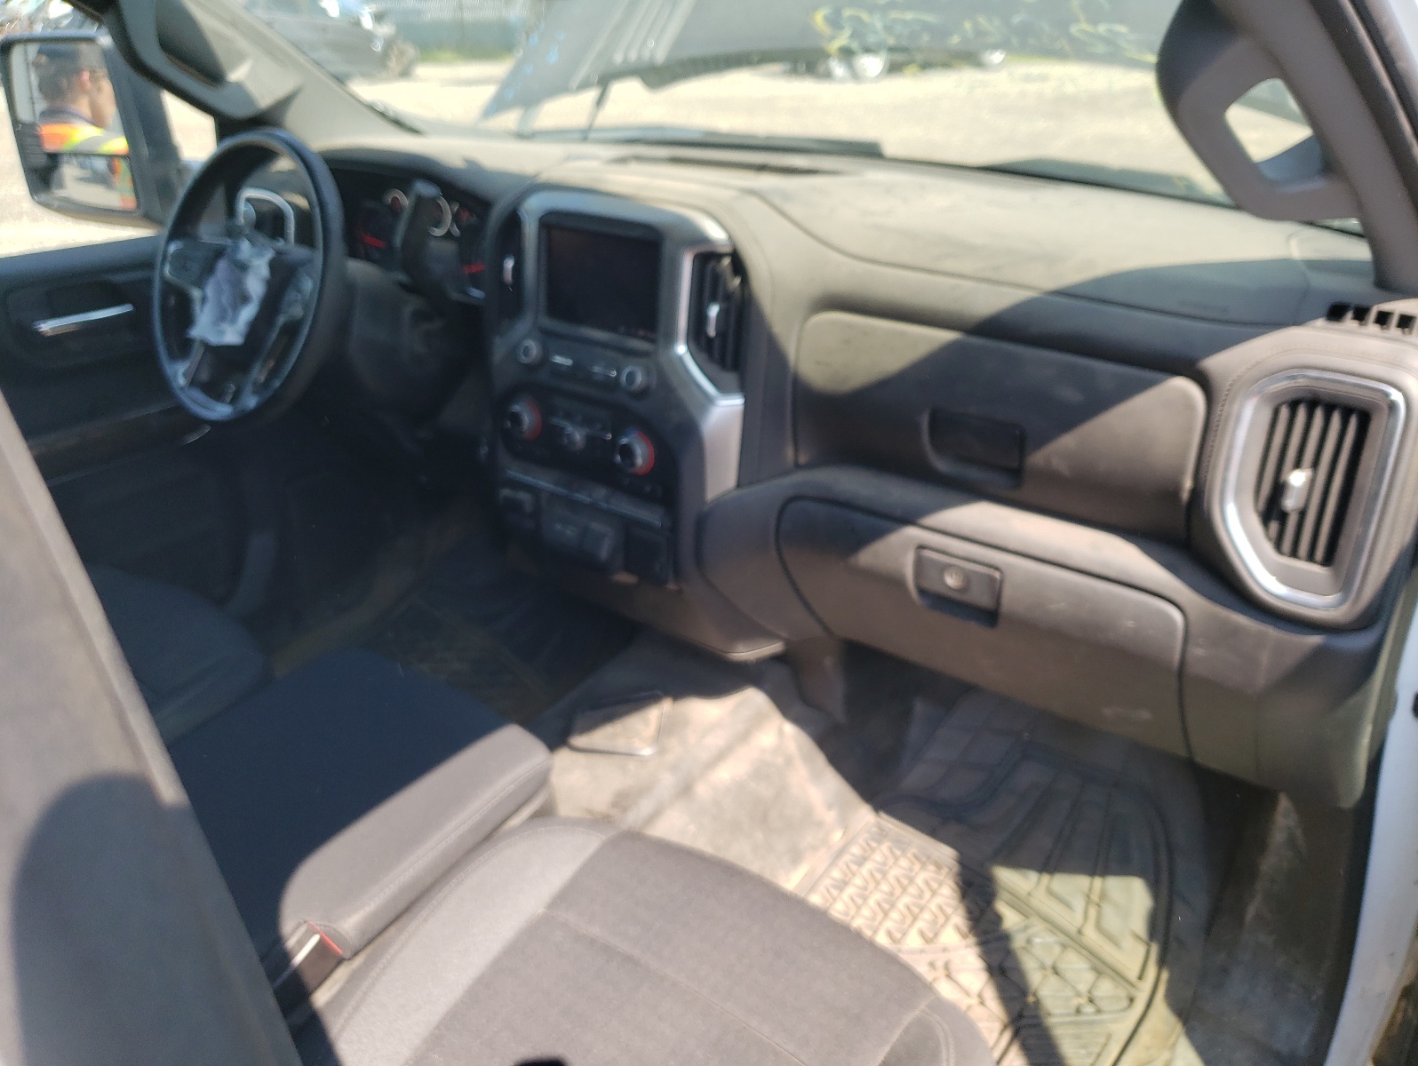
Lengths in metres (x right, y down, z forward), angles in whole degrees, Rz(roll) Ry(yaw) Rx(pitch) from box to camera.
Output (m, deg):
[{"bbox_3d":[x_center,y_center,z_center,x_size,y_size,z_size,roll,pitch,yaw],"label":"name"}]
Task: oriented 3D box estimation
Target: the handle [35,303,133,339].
[{"bbox_3d":[-0.916,-0.316,1.568,0.032,0.028,0.140,17,31,27],"label":"handle"}]

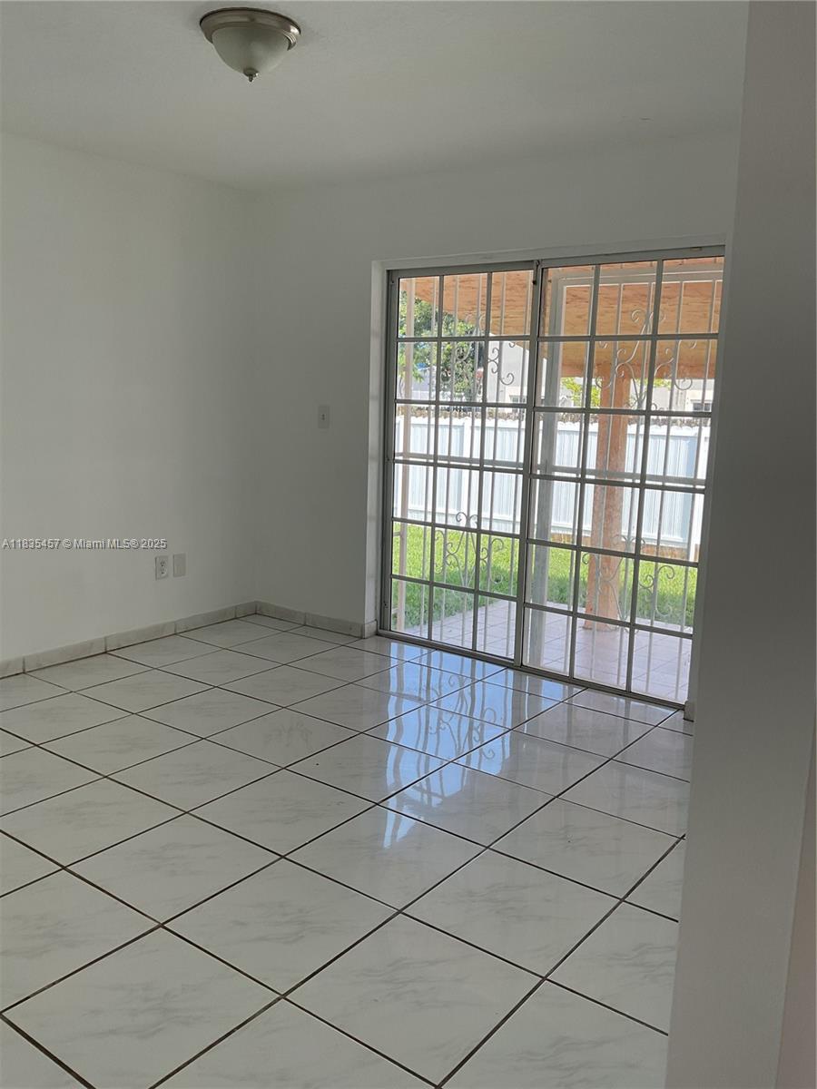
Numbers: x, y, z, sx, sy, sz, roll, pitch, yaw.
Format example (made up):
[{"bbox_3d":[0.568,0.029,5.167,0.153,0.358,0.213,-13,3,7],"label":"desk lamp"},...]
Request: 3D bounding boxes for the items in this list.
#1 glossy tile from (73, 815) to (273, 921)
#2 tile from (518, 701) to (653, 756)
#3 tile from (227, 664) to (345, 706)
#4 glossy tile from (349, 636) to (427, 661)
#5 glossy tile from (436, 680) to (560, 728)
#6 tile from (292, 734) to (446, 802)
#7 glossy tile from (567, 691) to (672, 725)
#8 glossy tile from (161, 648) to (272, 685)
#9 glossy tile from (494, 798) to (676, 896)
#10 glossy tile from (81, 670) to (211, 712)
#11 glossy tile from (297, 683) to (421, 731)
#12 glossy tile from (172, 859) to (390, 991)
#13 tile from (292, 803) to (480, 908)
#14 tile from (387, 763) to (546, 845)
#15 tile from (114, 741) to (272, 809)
[{"bbox_3d":[-0.691,0.955,2.717,0.440,0.012,0.440,9,13,36],"label":"glossy tile"},{"bbox_3d":[0.750,0.782,3.860,0.440,0.012,0.440,9,13,36],"label":"tile"},{"bbox_3d":[-0.596,0.681,4.378,0.447,0.010,0.447,9,13,36],"label":"tile"},{"bbox_3d":[-0.098,0.568,4.936,0.440,0.012,0.265,9,13,36],"label":"glossy tile"},{"bbox_3d":[0.400,0.733,4.173,0.448,0.010,0.448,9,13,36],"label":"glossy tile"},{"bbox_3d":[-0.150,0.850,3.463,0.448,0.010,0.448,9,13,36],"label":"tile"},{"bbox_3d":[0.978,0.748,4.200,0.447,0.010,0.244,9,13,36],"label":"glossy tile"},{"bbox_3d":[-0.958,0.625,4.649,0.447,0.010,0.447,9,13,36],"label":"glossy tile"},{"bbox_3d":[0.563,0.952,2.891,0.440,0.012,0.440,9,13,36],"label":"glossy tile"},{"bbox_3d":[-1.234,0.683,4.292,0.447,0.010,0.447,9,13,36],"label":"glossy tile"},{"bbox_3d":[-0.235,0.738,4.108,0.447,0.010,0.447,9,13,36],"label":"glossy tile"},{"bbox_3d":[-0.340,1.022,2.483,0.448,0.010,0.448,9,13,36],"label":"glossy tile"},{"bbox_3d":[-0.064,0.954,2.804,0.440,0.012,0.440,9,13,36],"label":"tile"},{"bbox_3d":[0.210,0.906,3.193,0.448,0.010,0.448,9,13,36],"label":"tile"},{"bbox_3d":[-0.785,0.851,3.377,0.448,0.010,0.448,9,13,36],"label":"tile"}]

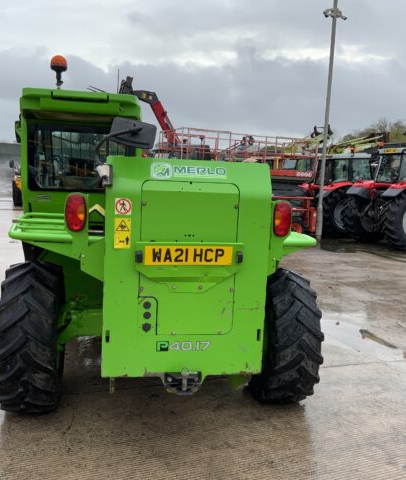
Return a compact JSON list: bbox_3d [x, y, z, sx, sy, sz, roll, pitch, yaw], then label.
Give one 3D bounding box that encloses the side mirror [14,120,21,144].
[{"bbox_3d":[-1.958,-1.163,5.800,0.170,0.250,0.070,-1,8,-27],"label":"side mirror"}]

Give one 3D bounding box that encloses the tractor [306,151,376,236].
[{"bbox_3d":[5.710,-1.617,19.117,4.550,2.880,2.300,0,7,-19],"label":"tractor"}]

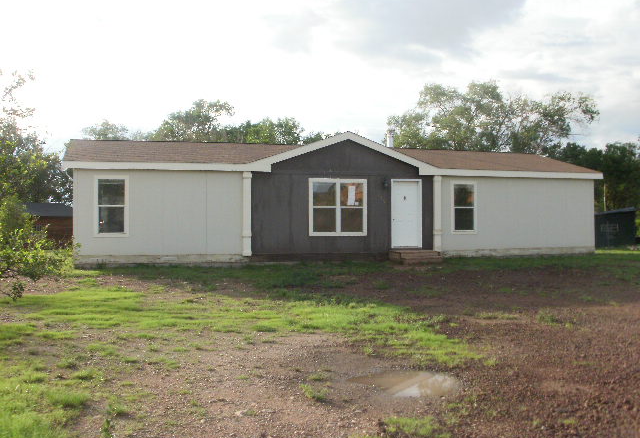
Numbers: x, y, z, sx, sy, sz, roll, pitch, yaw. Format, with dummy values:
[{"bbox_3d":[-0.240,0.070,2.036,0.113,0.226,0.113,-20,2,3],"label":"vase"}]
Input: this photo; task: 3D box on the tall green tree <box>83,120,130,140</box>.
[{"bbox_3d":[-17.984,-3.107,56.045,5.800,9.900,5.800,0,-1,-6],"label":"tall green tree"}]

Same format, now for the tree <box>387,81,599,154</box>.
[{"bbox_3d":[11.639,-3.786,45.049,14.300,10.800,11.500,0,-1,15],"label":"tree"}]

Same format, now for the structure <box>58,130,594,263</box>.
[{"bbox_3d":[0.366,-0.631,24.115,17.600,4.000,7.500,0,-1,-17],"label":"structure"}]

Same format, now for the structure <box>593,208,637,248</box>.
[{"bbox_3d":[13.950,0.430,32.000,2.500,2.000,2.400,0,-1,-12],"label":"structure"}]

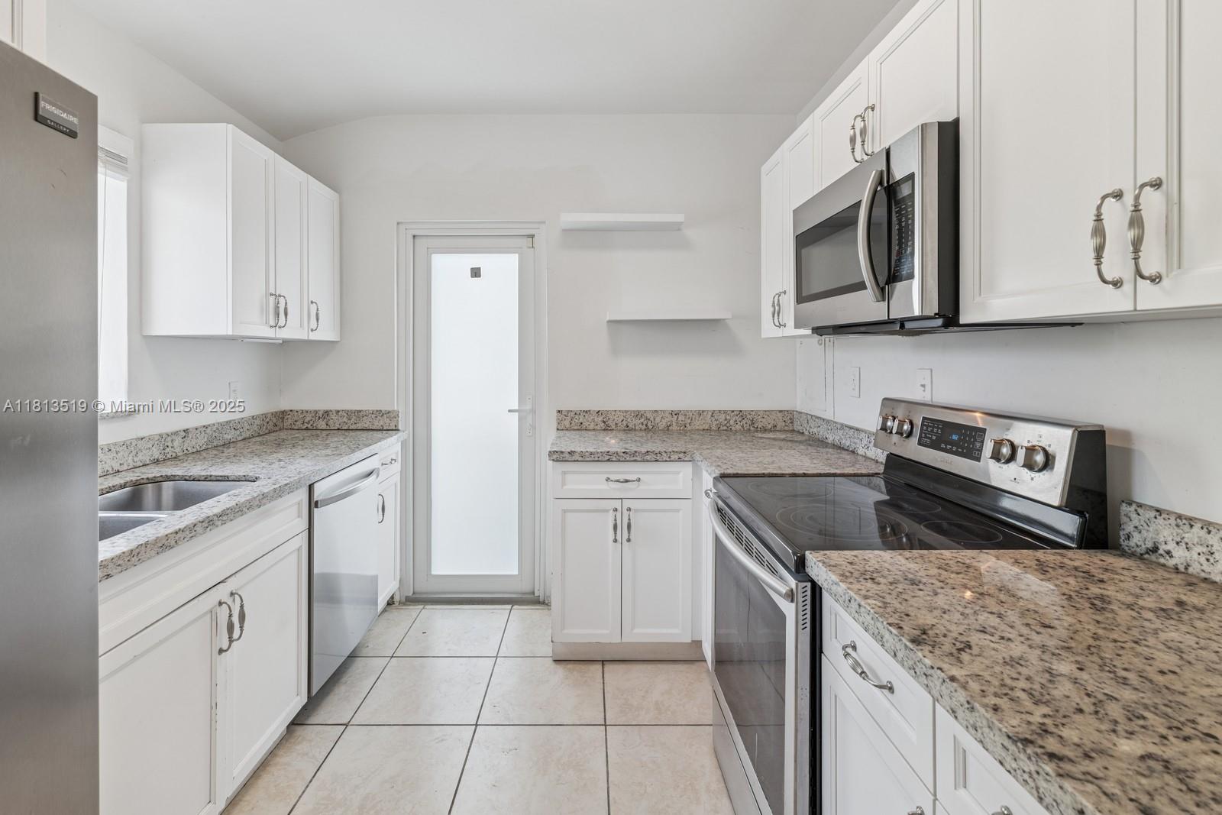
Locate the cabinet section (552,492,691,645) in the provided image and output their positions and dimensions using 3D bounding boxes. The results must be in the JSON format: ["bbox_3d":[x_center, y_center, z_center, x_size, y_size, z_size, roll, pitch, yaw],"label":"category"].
[{"bbox_3d":[0.036,0.663,2.570,0.590,0.619,0.551,0,5,-2],"label":"cabinet section"}]

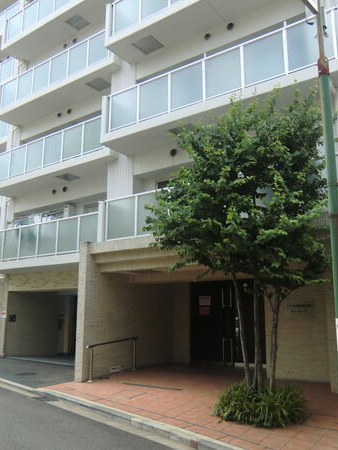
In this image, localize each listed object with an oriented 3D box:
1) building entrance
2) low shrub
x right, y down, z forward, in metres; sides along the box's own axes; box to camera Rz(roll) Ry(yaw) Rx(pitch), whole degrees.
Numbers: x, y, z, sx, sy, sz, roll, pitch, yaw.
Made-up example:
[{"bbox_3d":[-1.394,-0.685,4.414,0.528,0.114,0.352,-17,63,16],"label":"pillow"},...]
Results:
[{"bbox_3d":[1.602,2.742,11.733,2.270,2.240,0.200,-8,-14,35],"label":"building entrance"},{"bbox_3d":[1.451,2.818,6.633,1.200,0.380,1.150,-8,-14,35],"label":"low shrub"}]

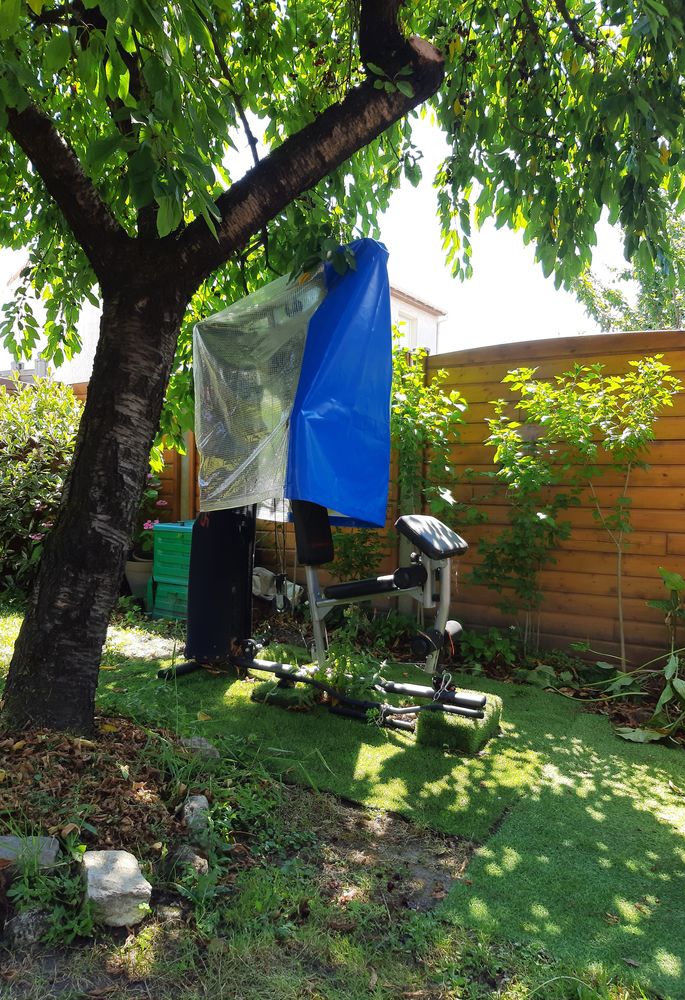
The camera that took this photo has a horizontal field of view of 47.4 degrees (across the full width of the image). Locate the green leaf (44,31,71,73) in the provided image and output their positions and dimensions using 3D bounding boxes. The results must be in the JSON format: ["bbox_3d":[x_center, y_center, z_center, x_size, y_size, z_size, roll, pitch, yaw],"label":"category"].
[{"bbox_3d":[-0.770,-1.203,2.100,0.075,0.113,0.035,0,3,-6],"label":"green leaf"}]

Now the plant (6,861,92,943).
[{"bbox_3d":[-0.697,0.958,1.860,0.205,0.145,0.160,0,2,0],"label":"plant"}]

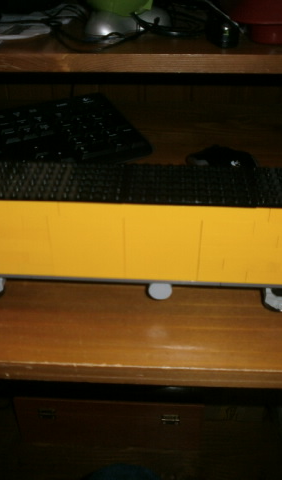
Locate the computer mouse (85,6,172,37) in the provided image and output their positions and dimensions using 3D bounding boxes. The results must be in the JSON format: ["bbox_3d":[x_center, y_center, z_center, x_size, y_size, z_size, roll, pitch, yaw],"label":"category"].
[{"bbox_3d":[-0.013,-0.233,0.508,0.092,0.031,0.058,-8,36,-10],"label":"computer mouse"}]

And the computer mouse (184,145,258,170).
[{"bbox_3d":[0.082,-0.067,0.484,0.063,0.037,0.100,-8,36,-10],"label":"computer mouse"}]

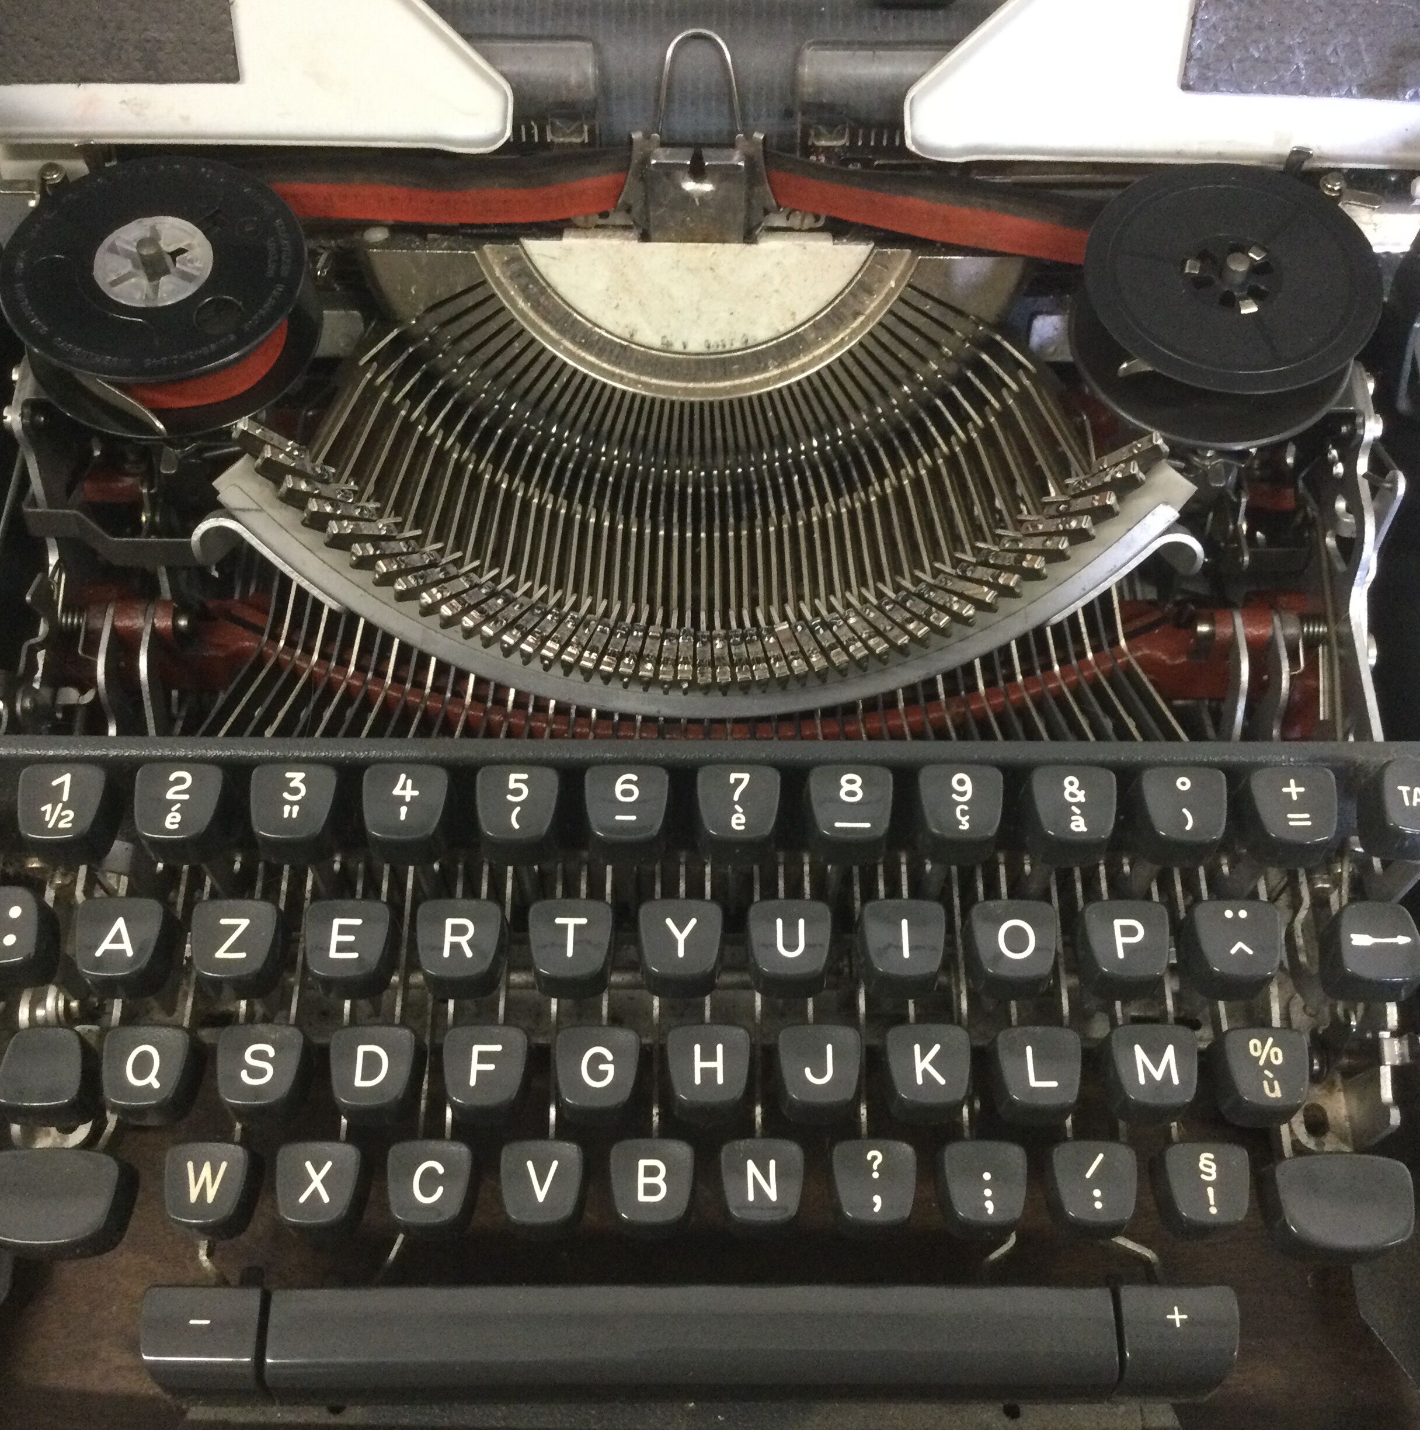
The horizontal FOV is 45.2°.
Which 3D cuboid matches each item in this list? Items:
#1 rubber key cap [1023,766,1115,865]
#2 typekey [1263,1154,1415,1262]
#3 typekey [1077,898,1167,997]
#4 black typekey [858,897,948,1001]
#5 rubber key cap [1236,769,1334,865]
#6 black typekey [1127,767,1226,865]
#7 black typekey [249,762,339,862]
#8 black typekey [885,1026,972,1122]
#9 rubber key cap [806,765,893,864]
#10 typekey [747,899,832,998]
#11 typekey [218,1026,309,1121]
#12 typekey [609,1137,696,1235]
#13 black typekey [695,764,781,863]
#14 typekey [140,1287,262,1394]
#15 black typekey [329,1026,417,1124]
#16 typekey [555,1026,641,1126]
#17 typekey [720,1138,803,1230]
[{"bbox_3d":[0.062,0.017,0.293,0.014,0.011,0.014,0,62,0],"label":"rubber key cap"},{"bbox_3d":[0.110,0.086,0.298,0.024,0.009,0.017,0,62,-1],"label":"typekey"},{"bbox_3d":[0.072,0.040,0.296,0.015,0.009,0.015,0,62,-1],"label":"typekey"},{"bbox_3d":[0.033,0.040,0.295,0.014,0.010,0.014,0,62,-1],"label":"black typekey"},{"bbox_3d":[0.099,0.018,0.293,0.014,0.011,0.014,0,62,0],"label":"rubber key cap"},{"bbox_3d":[0.082,0.018,0.299,0.015,0.010,0.015,1,62,-2],"label":"black typekey"},{"bbox_3d":[-0.071,0.017,0.292,0.014,0.010,0.014,0,62,-1],"label":"black typekey"},{"bbox_3d":[0.038,0.063,0.298,0.015,0.010,0.015,1,62,-2],"label":"black typekey"},{"bbox_3d":[0.024,0.017,0.294,0.015,0.009,0.014,0,61,0],"label":"rubber key cap"},{"bbox_3d":[0.014,0.041,0.298,0.015,0.010,0.015,1,62,-2],"label":"typekey"},{"bbox_3d":[-0.078,0.062,0.295,0.015,0.009,0.014,0,61,0],"label":"typekey"},{"bbox_3d":[-0.010,0.082,0.295,0.014,0.010,0.014,0,62,-1],"label":"typekey"},{"bbox_3d":[0.005,0.017,0.295,0.015,0.009,0.015,0,62,-1],"label":"black typekey"},{"bbox_3d":[-0.088,0.109,0.298,0.019,0.011,0.017,0,61,0],"label":"typekey"},{"bbox_3d":[-0.058,0.062,0.294,0.015,0.009,0.015,0,62,-1],"label":"black typekey"},{"bbox_3d":[-0.019,0.062,0.294,0.014,0.011,0.014,0,62,0],"label":"typekey"},{"bbox_3d":[0.009,0.082,0.295,0.014,0.011,0.014,0,62,0],"label":"typekey"}]

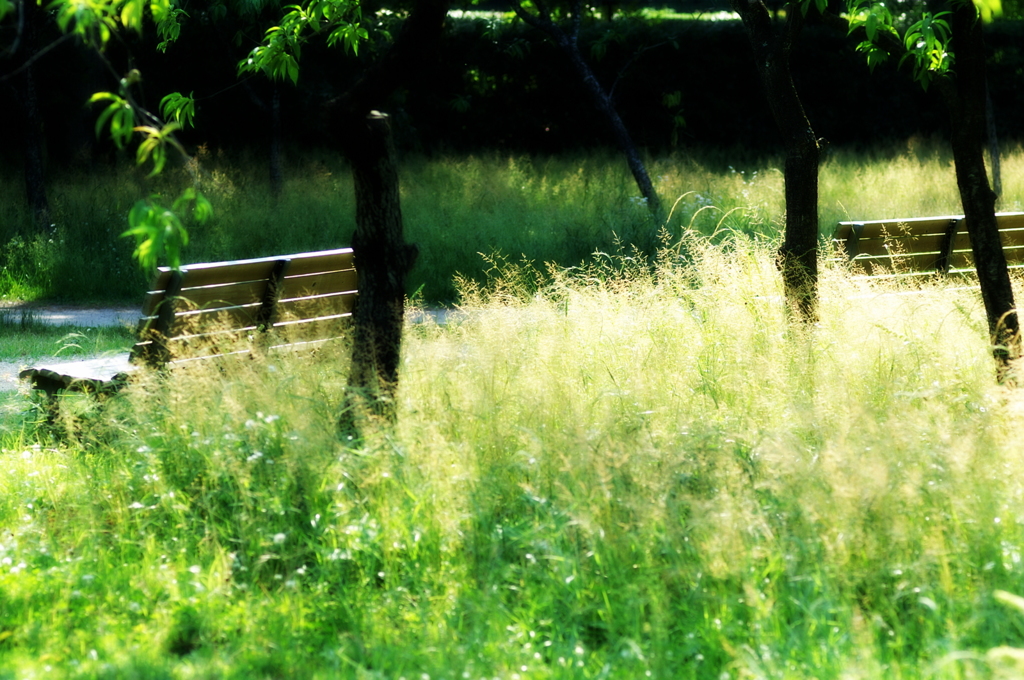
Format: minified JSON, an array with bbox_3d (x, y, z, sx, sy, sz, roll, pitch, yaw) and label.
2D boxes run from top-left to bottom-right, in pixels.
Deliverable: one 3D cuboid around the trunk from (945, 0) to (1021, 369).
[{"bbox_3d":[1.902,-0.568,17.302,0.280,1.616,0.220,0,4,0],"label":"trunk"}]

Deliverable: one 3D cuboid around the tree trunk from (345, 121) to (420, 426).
[{"bbox_3d":[-0.464,-0.206,15.022,0.250,1.197,0.220,0,4,0],"label":"tree trunk"}]

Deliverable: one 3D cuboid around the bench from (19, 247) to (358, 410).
[{"bbox_3d":[-1.066,0.083,15.548,0.570,0.790,1.940,2,4,23],"label":"bench"}]

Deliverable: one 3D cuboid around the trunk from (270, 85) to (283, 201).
[{"bbox_3d":[-1.712,-1.384,30.978,0.090,0.944,0.090,0,4,0],"label":"trunk"}]

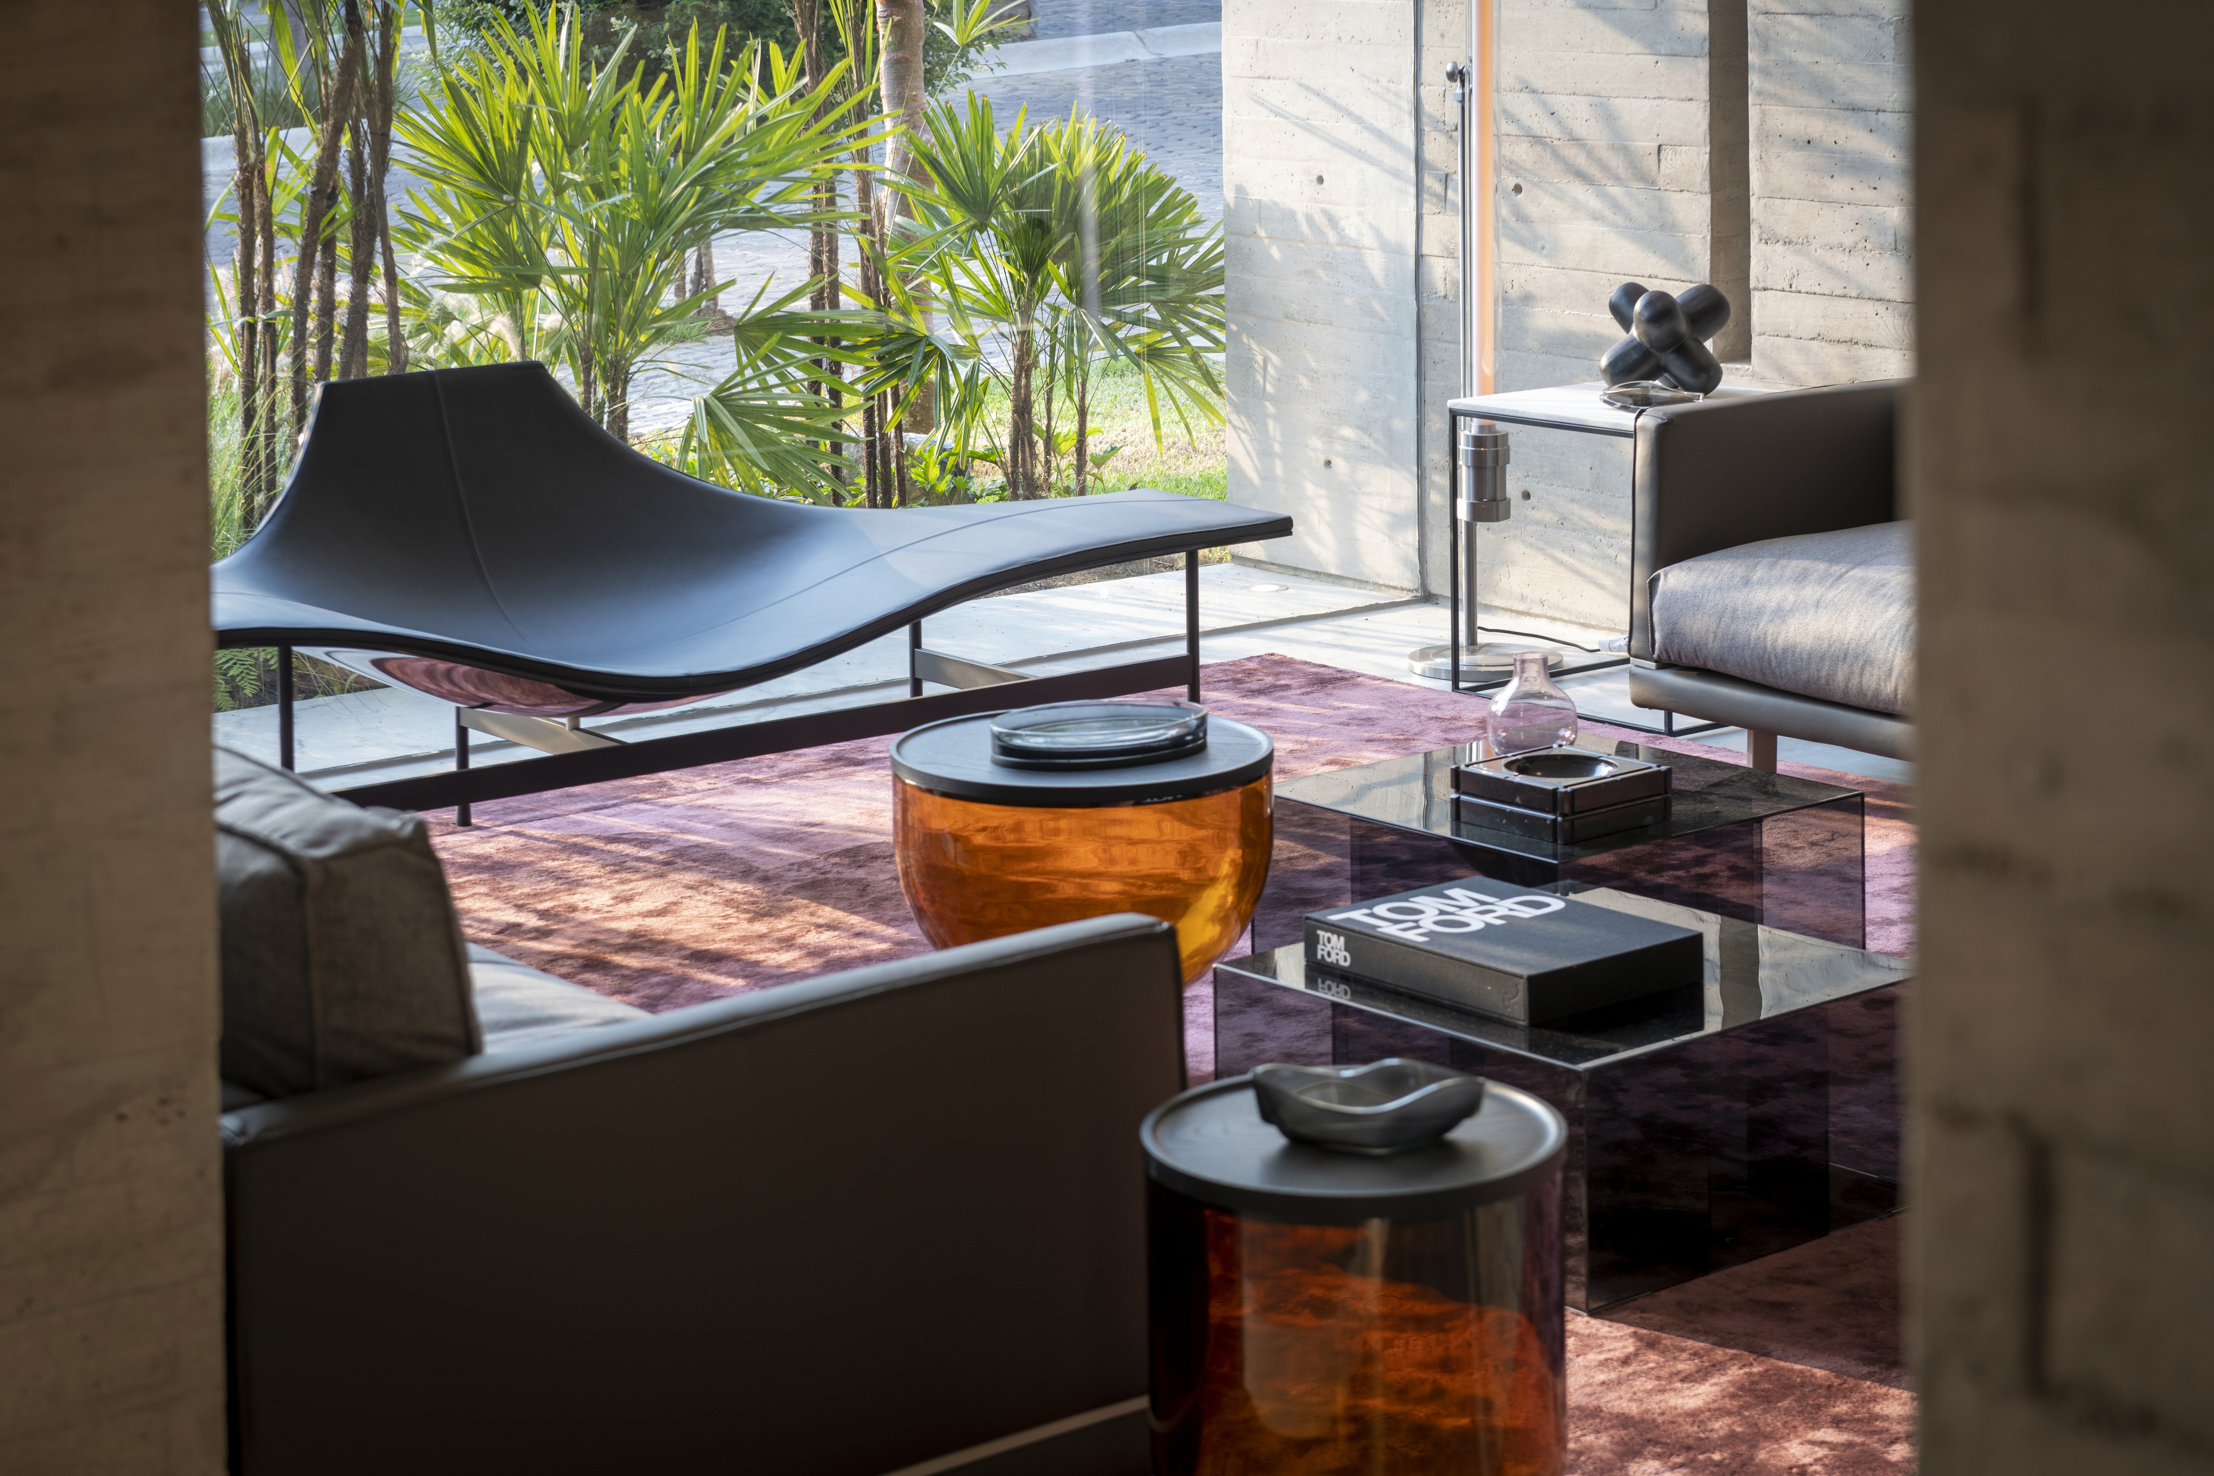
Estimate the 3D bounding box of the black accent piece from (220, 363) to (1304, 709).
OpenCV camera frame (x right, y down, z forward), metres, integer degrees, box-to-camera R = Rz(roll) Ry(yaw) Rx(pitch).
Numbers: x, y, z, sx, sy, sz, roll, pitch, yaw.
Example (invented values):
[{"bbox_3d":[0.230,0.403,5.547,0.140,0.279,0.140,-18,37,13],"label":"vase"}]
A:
[{"bbox_3d":[-0.765,-0.337,7.172,2.100,0.510,0.820,-10,15,-36],"label":"black accent piece"}]

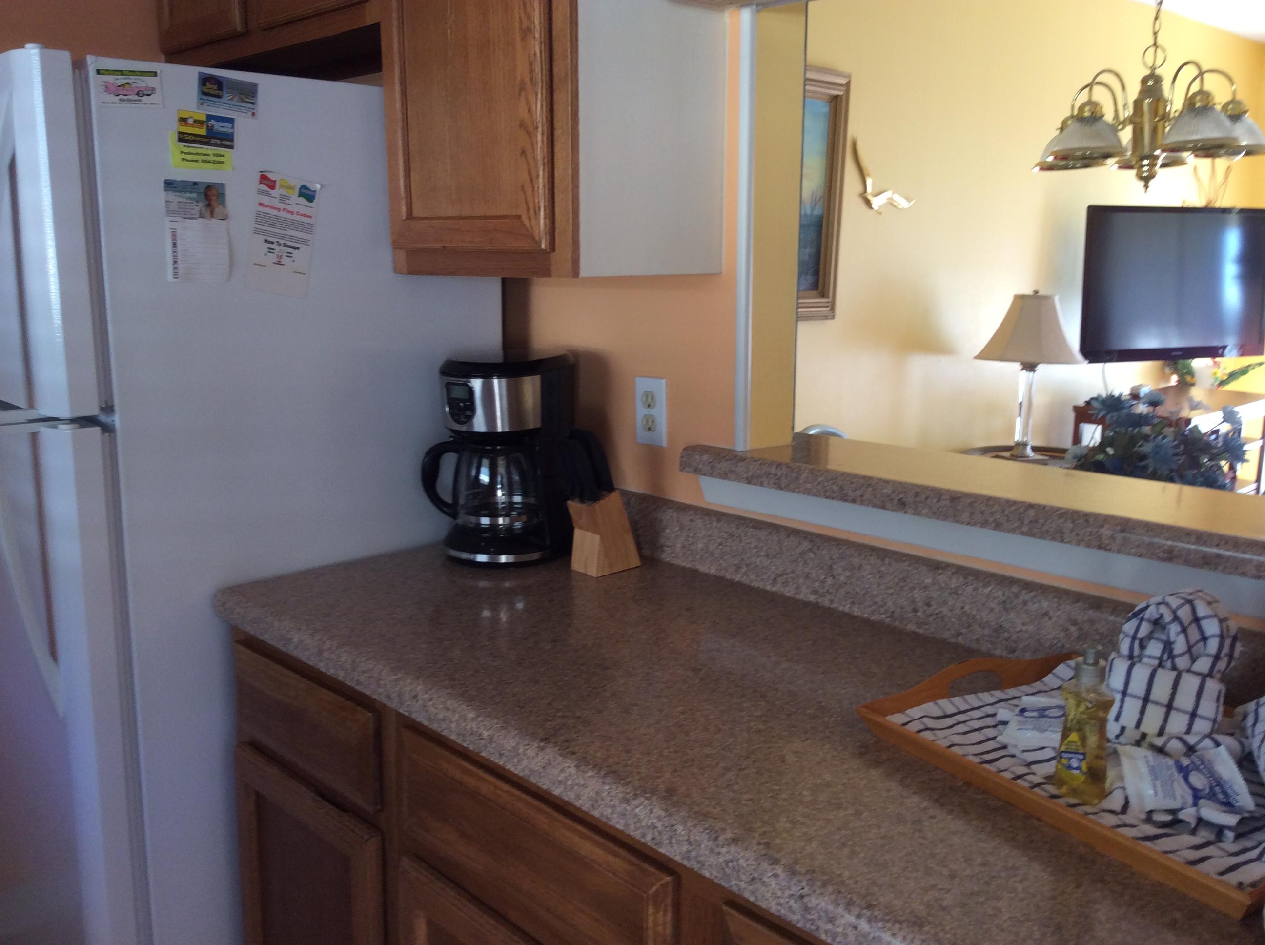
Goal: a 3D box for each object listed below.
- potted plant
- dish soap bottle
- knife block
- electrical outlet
[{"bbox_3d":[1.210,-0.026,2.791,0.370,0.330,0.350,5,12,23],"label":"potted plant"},{"bbox_3d":[0.419,0.230,1.114,0.047,0.142,0.032,10,15,43],"label":"dish soap bottle"},{"bbox_3d":[-0.047,0.090,1.941,0.108,0.134,0.067,-10,15,-41],"label":"knife block"},{"bbox_3d":[0.029,-0.101,2.004,0.008,0.115,0.071,-10,15,-41],"label":"electrical outlet"}]

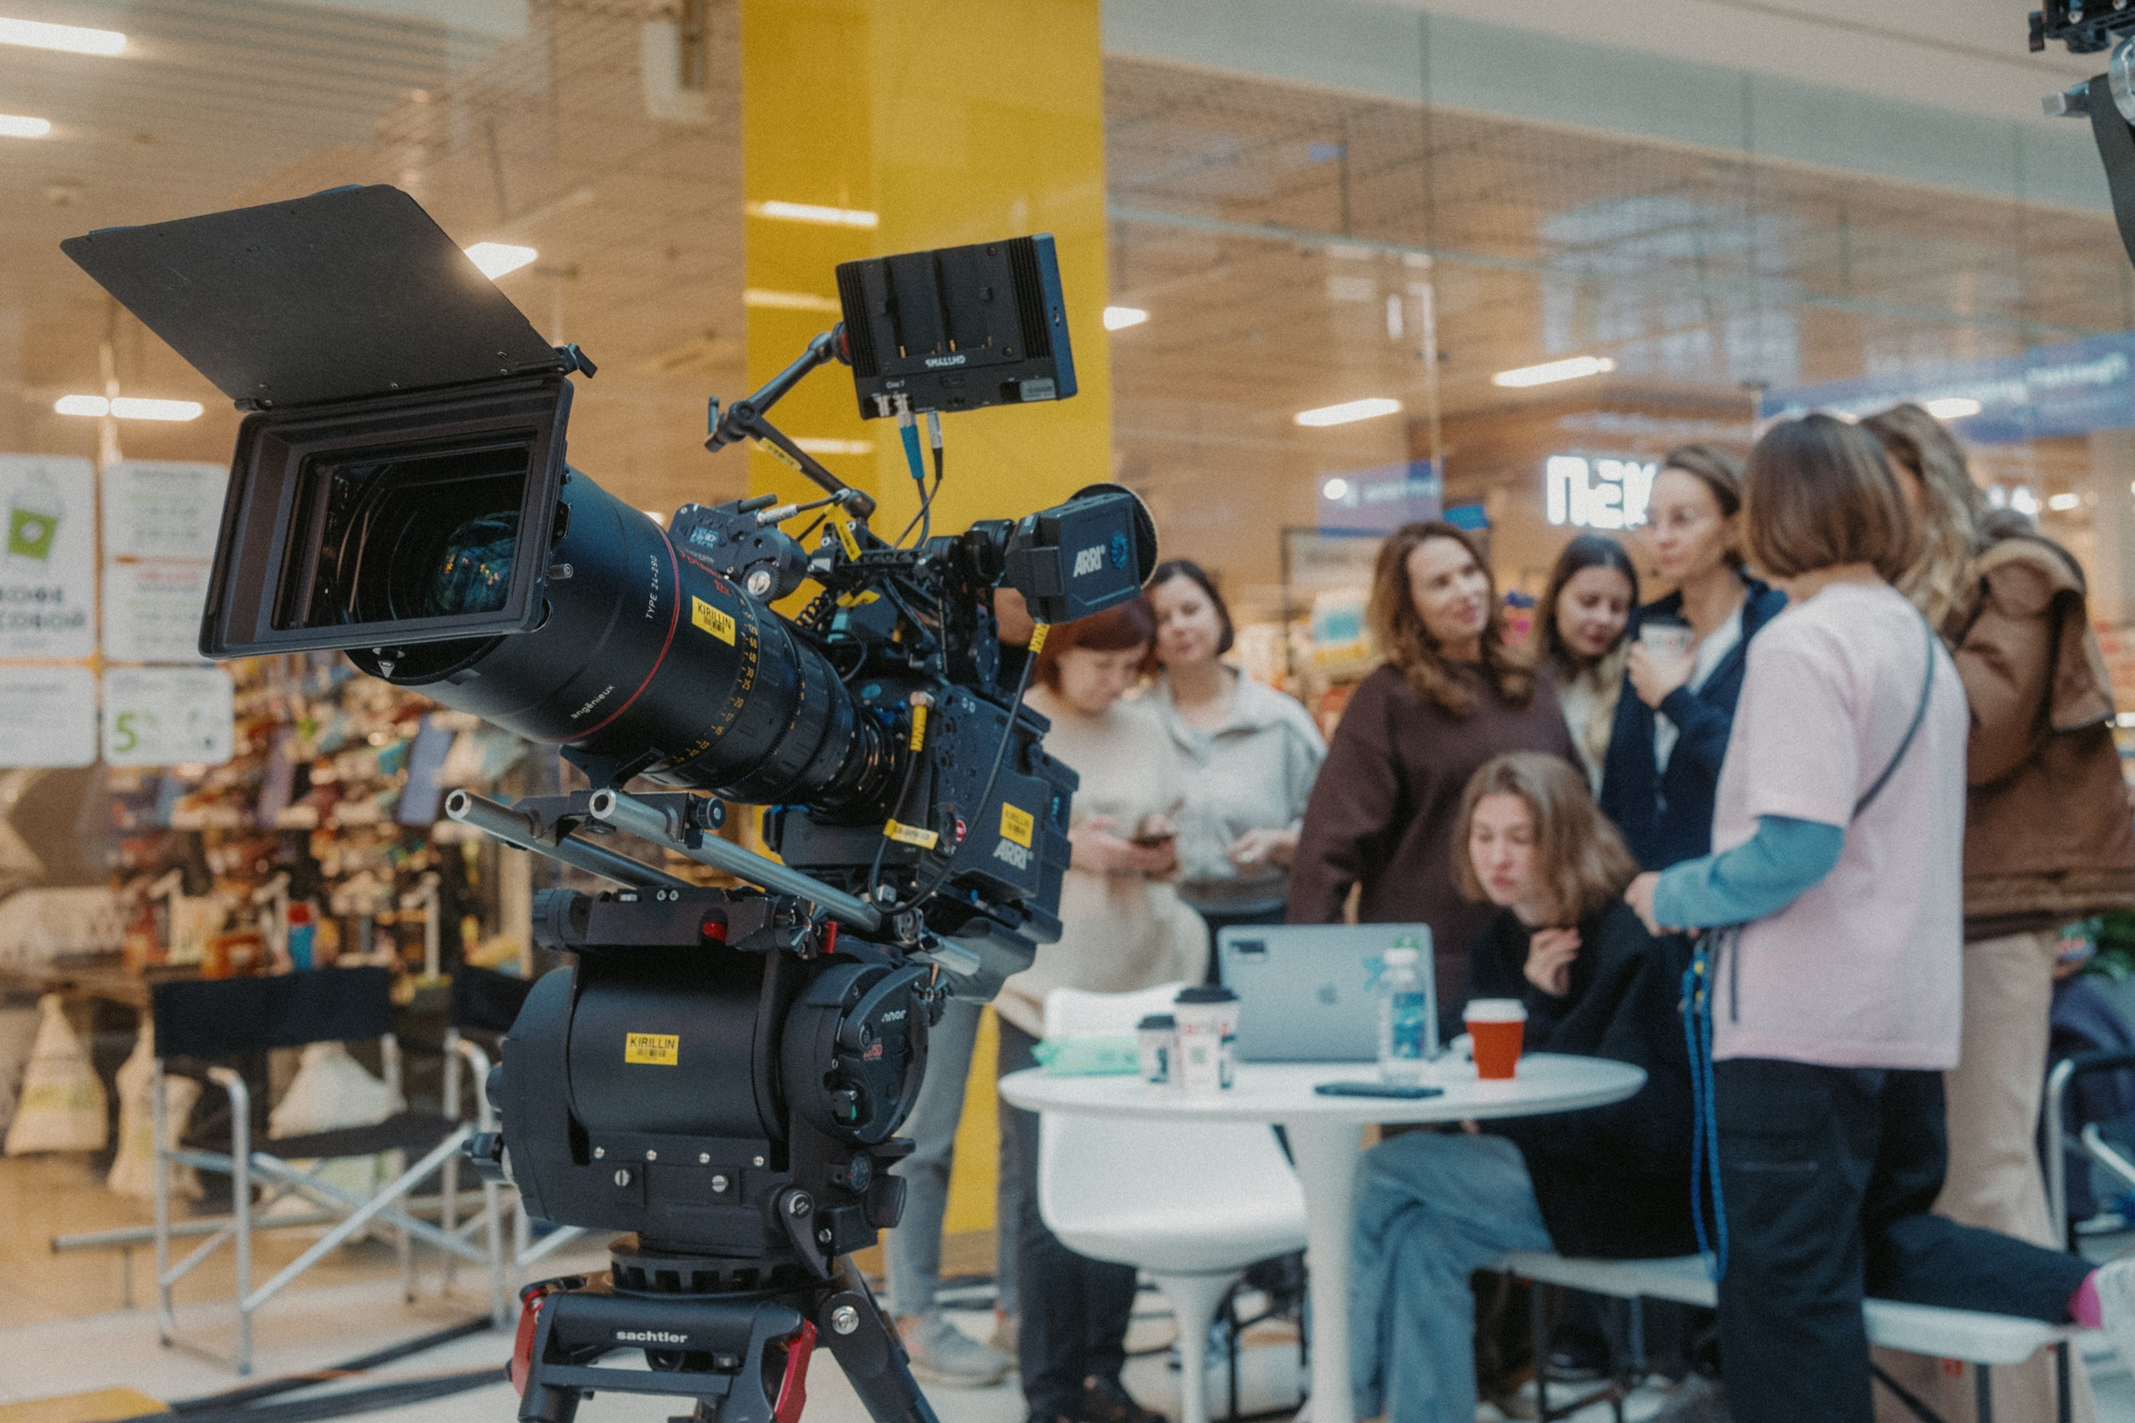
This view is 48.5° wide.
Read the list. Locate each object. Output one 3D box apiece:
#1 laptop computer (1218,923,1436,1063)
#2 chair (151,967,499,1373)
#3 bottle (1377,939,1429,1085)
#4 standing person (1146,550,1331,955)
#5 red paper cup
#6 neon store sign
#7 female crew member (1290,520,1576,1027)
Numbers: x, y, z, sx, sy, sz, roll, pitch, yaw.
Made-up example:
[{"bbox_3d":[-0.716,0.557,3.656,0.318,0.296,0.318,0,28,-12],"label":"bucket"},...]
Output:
[{"bbox_3d":[0.418,0.426,3.637,0.310,0.210,0.291,-2,-3,13],"label":"laptop computer"},{"bbox_3d":[-1.650,0.989,5.309,0.620,0.800,0.480,1,-4,-41],"label":"chair"},{"bbox_3d":[0.460,0.409,3.266,0.067,0.202,0.067,-1,-3,0],"label":"bottle"},{"bbox_3d":[0.332,0.511,4.888,0.460,1.630,0.340,-2,-3,20],"label":"standing person"},{"bbox_3d":[0.593,0.450,3.290,0.089,0.115,0.089,-1,-3,0],"label":"red paper cup"},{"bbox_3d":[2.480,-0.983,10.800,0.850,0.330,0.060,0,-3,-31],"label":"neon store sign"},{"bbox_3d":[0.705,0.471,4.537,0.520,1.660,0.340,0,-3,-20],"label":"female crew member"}]

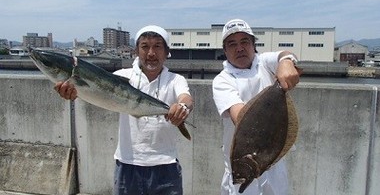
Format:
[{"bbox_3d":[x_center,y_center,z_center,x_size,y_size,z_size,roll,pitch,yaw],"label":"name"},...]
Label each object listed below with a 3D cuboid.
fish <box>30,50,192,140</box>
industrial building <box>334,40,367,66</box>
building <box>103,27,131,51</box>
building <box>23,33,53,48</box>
[{"bbox_3d":[-0.385,-0.019,1.500,0.900,0.205,0.130,29,3,-5],"label":"fish"},{"bbox_3d":[53.743,-14.620,103.862,8.800,7.531,13.000,1,7,11],"label":"industrial building"},{"bbox_3d":[-87.209,-59.918,355.068,14.000,34.032,32.000,2,7,15],"label":"building"},{"bbox_3d":[-201.429,-65.008,404.859,32.000,32.288,15.000,-3,8,-23],"label":"building"}]

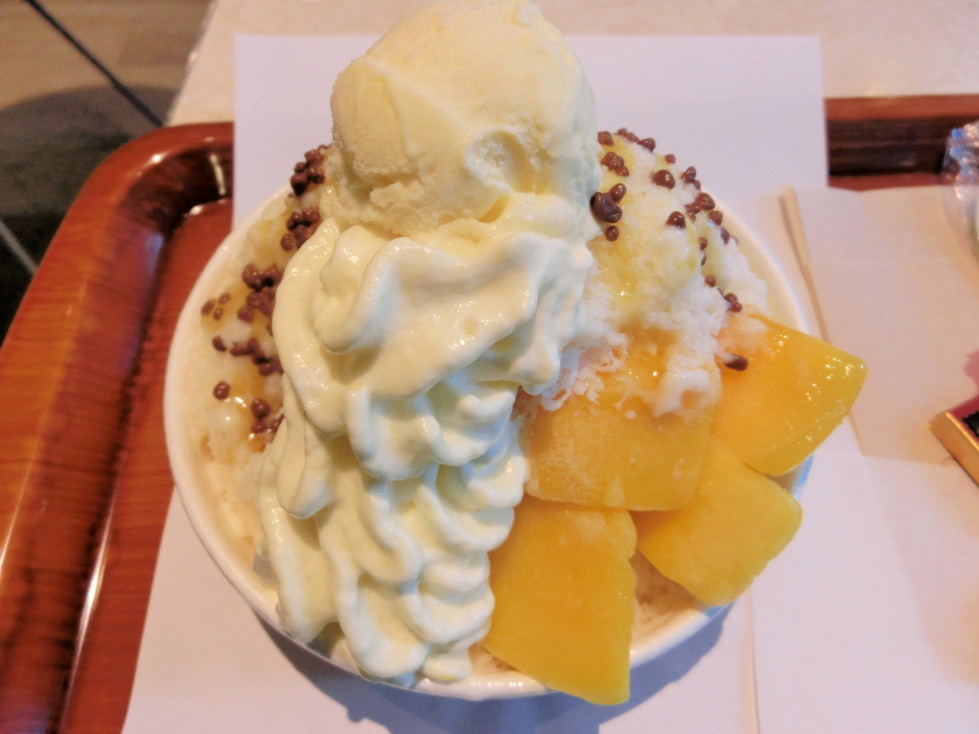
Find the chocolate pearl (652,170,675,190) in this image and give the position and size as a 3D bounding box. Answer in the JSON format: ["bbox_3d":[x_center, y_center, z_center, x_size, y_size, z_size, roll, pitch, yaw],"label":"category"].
[{"bbox_3d":[0.039,-0.042,0.152,0.005,0.004,0.005,0,61,0],"label":"chocolate pearl"}]

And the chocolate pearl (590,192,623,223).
[{"bbox_3d":[0.025,-0.034,0.143,0.006,0.006,0.006,0,61,0],"label":"chocolate pearl"}]

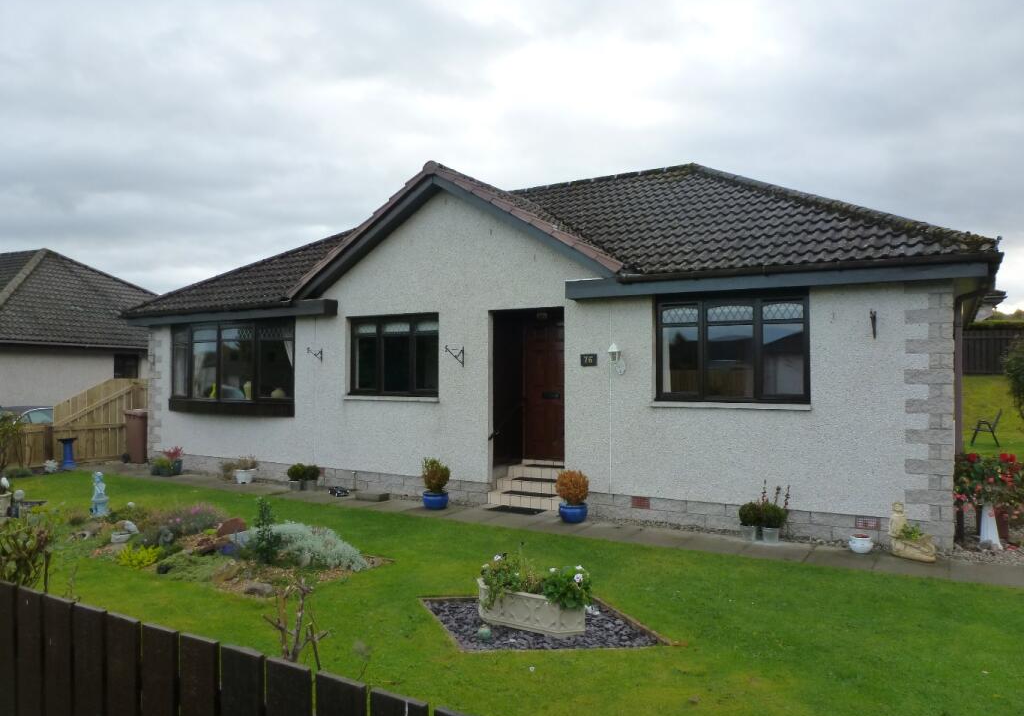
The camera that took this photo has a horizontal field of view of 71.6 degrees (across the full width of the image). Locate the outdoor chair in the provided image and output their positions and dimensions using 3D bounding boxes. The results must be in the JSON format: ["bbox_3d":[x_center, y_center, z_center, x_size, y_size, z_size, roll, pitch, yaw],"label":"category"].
[{"bbox_3d":[11.495,1.684,17.200,0.650,0.910,0.580,-1,-1,33],"label":"outdoor chair"}]

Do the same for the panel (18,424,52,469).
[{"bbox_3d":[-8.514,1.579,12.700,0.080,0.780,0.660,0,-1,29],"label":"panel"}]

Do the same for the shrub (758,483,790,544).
[{"bbox_3d":[2.809,1.650,7.623,0.340,0.625,0.340,0,-1,29],"label":"shrub"}]

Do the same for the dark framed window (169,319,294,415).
[{"bbox_3d":[-5.039,0.204,12.396,3.300,1.570,0.380,-1,-1,30],"label":"dark framed window"}]

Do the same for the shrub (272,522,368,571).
[{"bbox_3d":[-1.848,1.804,6.850,0.920,0.370,0.780,0,-1,29],"label":"shrub"}]

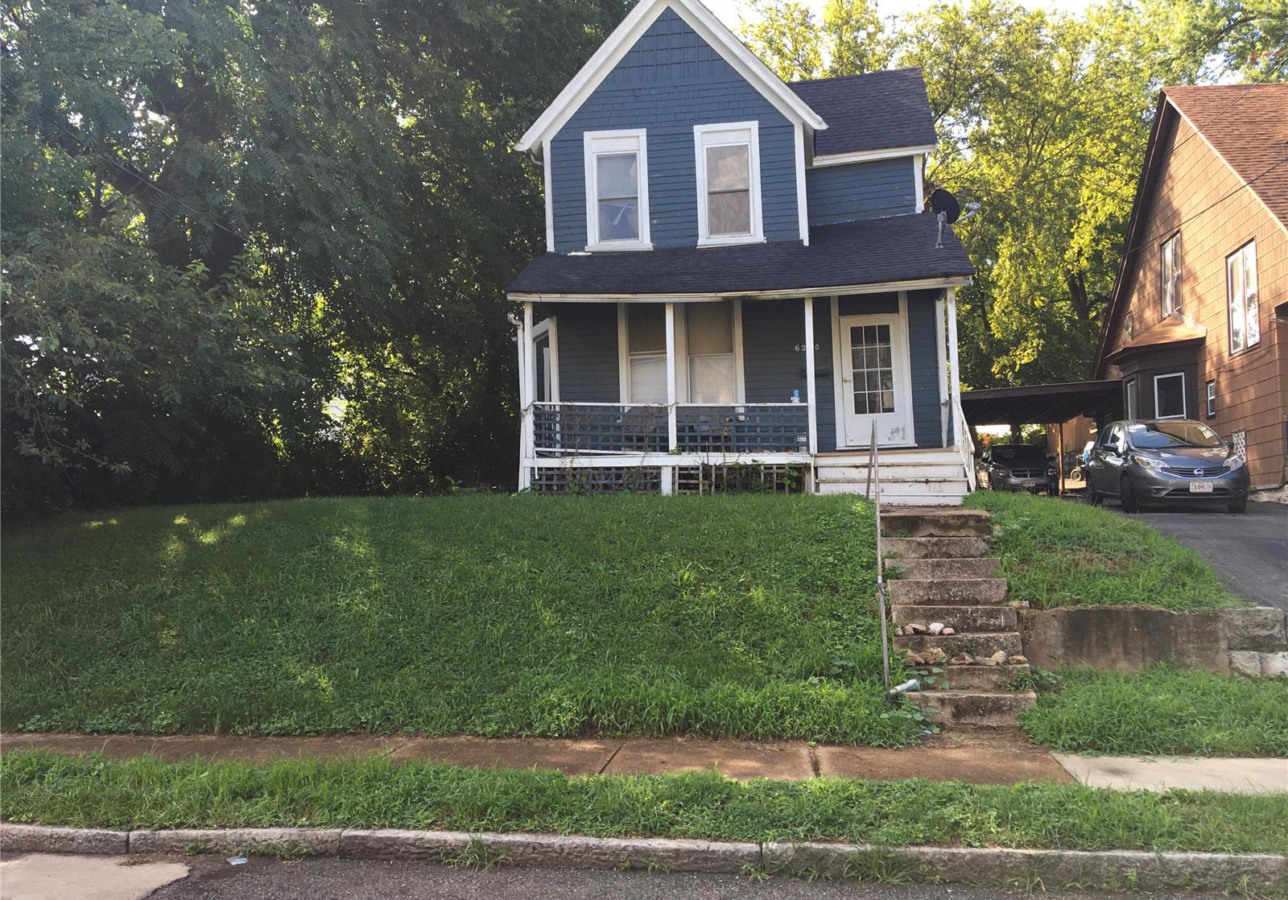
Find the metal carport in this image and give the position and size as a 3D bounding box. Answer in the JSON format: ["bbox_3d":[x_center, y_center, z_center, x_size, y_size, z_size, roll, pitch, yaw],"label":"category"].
[{"bbox_3d":[10.315,-0.012,29.814,4.321,2.575,5.800,-2,-6,6],"label":"metal carport"}]

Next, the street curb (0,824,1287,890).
[{"bbox_3d":[-0.185,1.917,5.139,6.260,0.140,0.180,-1,-5,6],"label":"street curb"}]

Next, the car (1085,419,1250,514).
[{"bbox_3d":[8.270,0.205,17.250,1.700,1.530,4.150,-2,0,11],"label":"car"}]

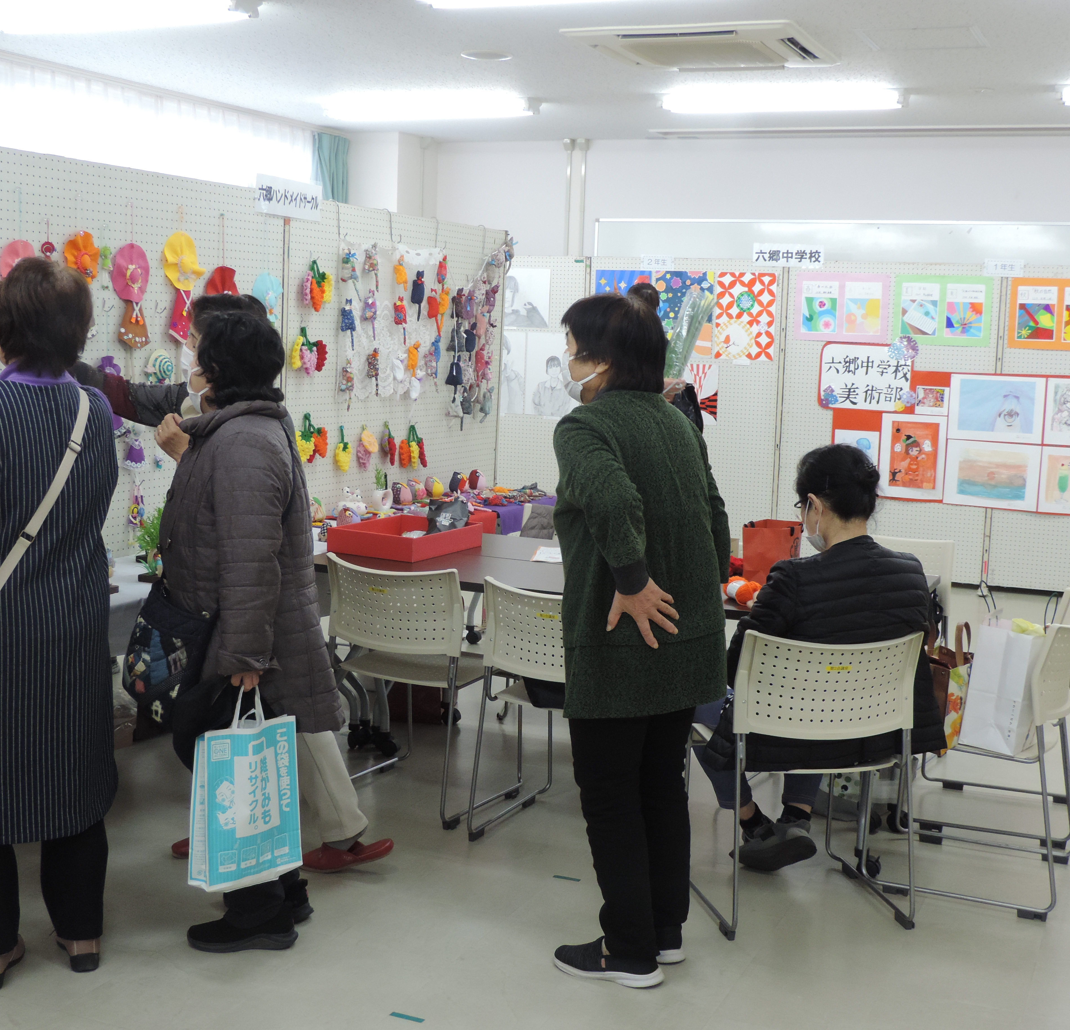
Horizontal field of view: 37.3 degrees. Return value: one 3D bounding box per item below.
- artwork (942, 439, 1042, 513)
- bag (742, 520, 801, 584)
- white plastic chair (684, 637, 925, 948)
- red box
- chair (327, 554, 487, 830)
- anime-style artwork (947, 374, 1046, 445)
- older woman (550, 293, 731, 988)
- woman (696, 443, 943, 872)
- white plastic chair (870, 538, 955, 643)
[{"bbox_3d":[2.593,-0.223,9.002,0.520,0.367,0.015,5,8,23],"label":"artwork"},{"bbox_3d":[0.693,0.115,4.621,0.120,0.175,0.210,6,8,27],"label":"bag"},{"bbox_3d":[0.695,0.652,4.194,0.500,0.780,0.550,0,7,-13],"label":"white plastic chair"},{"bbox_3d":[-0.448,0.080,5.559,0.352,0.079,0.482,6,8,27],"label":"red box"},{"bbox_3d":[-0.357,0.513,5.014,0.500,0.780,0.550,6,8,30],"label":"chair"},{"bbox_3d":[2.609,-0.599,8.965,0.525,0.366,0.015,5,8,23],"label":"anime-style artwork"},{"bbox_3d":[0.228,0.264,3.529,0.370,1.508,0.450,8,9,39],"label":"older woman"},{"bbox_3d":[0.760,0.418,4.272,0.570,1.230,0.670,-2,8,-30],"label":"woman"},{"bbox_3d":[1.206,0.488,5.671,0.500,0.780,0.550,5,8,21],"label":"white plastic chair"}]

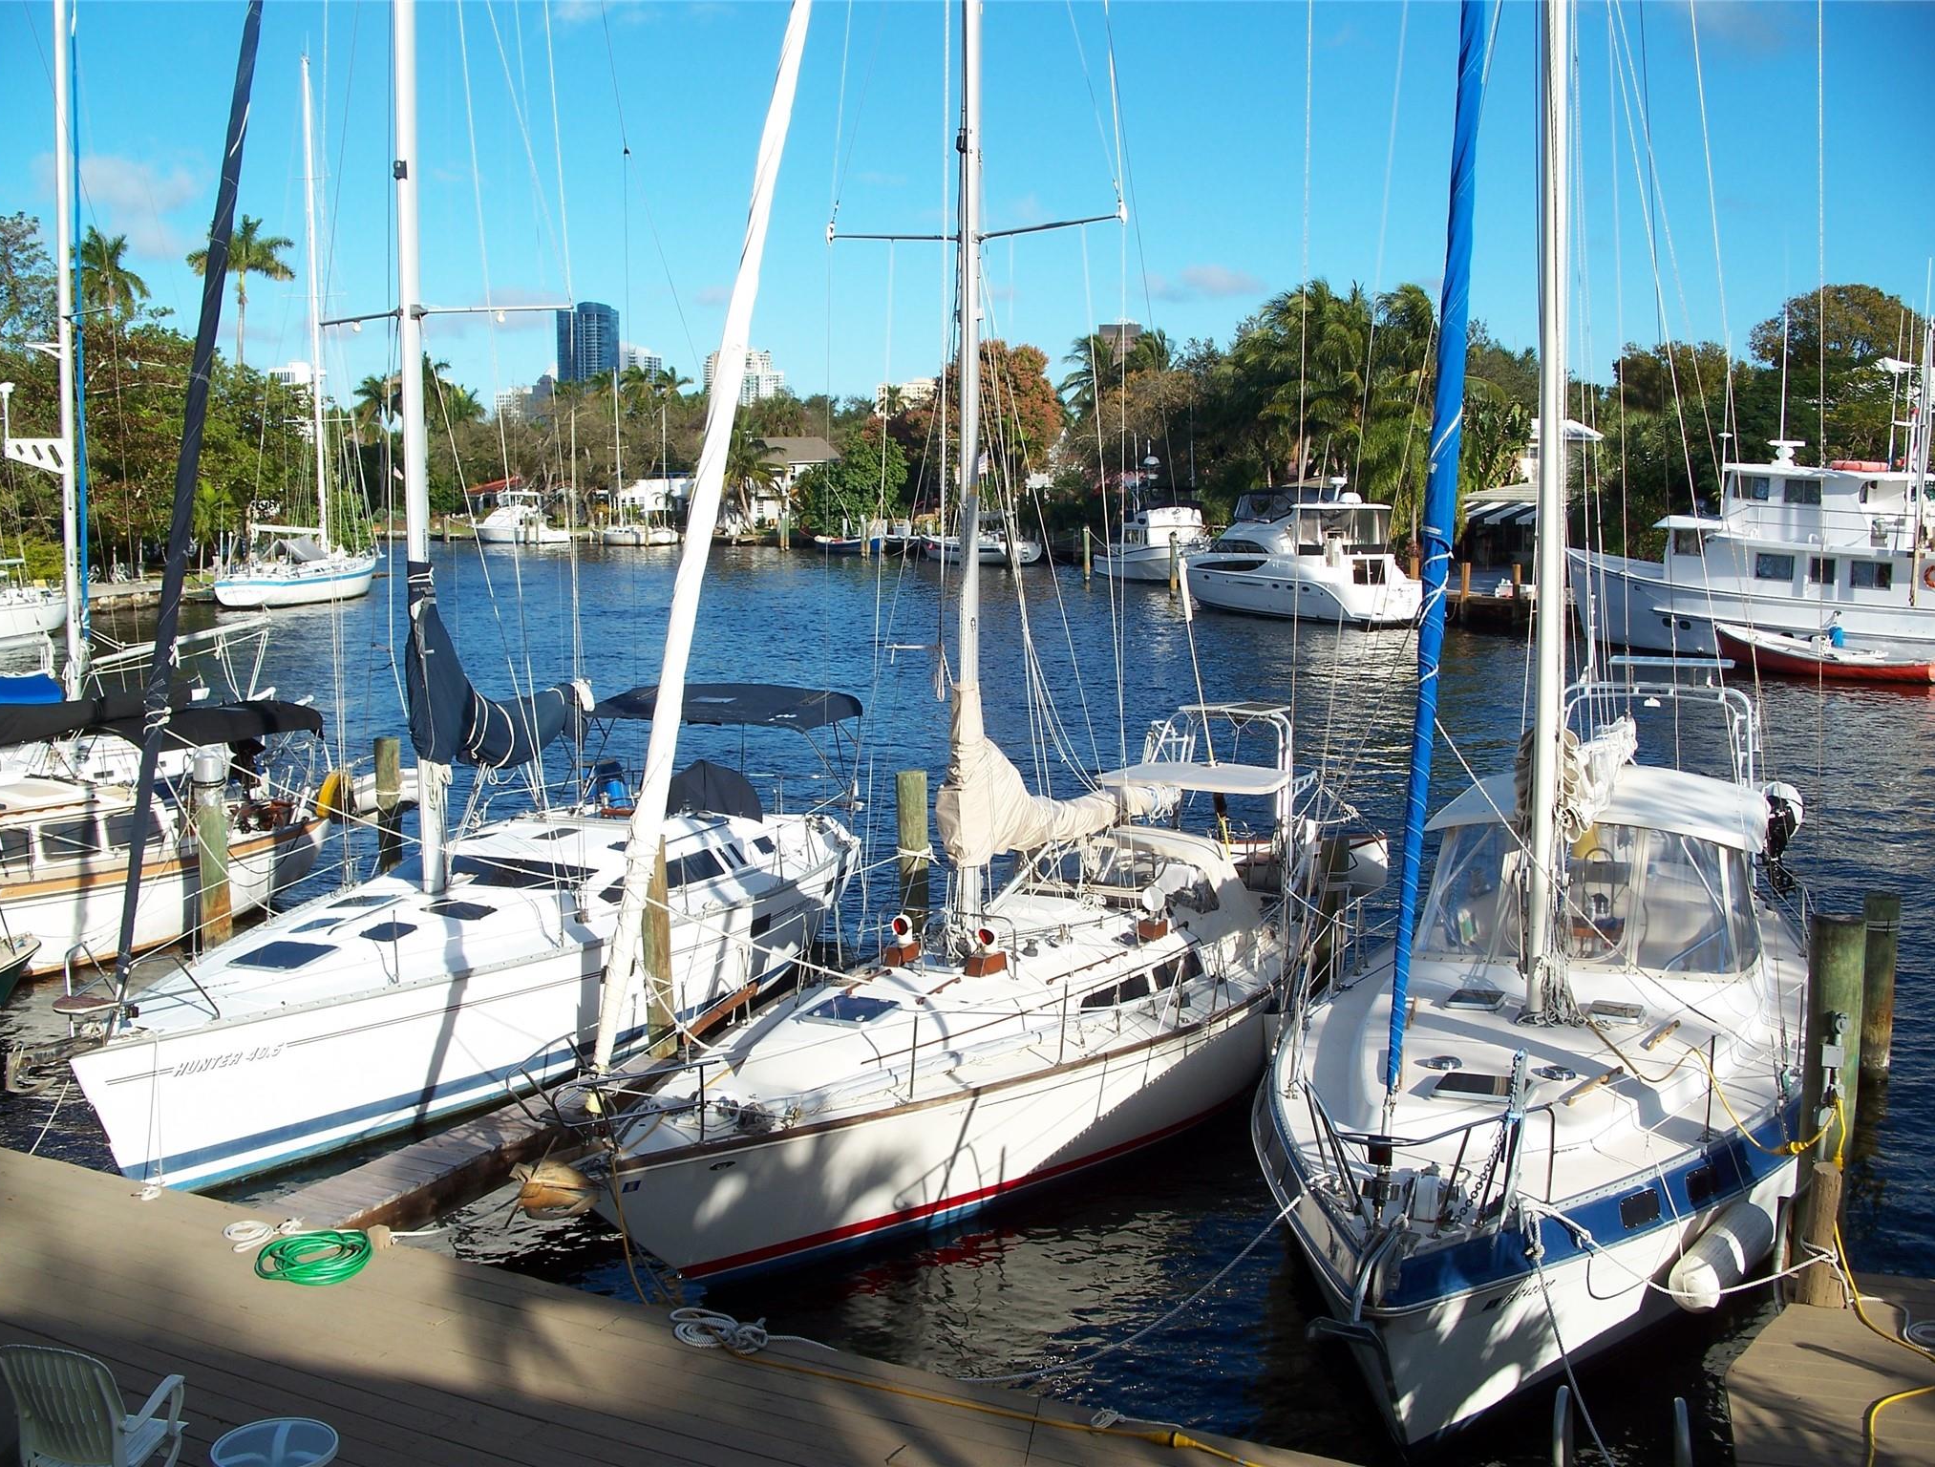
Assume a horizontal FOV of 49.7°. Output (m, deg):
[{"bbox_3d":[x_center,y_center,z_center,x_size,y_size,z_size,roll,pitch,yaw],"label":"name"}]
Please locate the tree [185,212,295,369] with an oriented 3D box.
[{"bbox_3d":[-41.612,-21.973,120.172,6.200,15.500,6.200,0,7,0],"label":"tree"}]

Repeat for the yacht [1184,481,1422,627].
[{"bbox_3d":[12.866,-7.298,82.749,4.100,5.383,12.600,-5,9,-33],"label":"yacht"}]

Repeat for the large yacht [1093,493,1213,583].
[{"bbox_3d":[10.251,-10.770,113.547,3.800,4.700,11.500,-2,8,-18],"label":"large yacht"}]

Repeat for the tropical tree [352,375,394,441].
[{"bbox_3d":[-52.660,-25.750,188.256,5.800,13.100,5.800,0,7,0],"label":"tropical tree"}]

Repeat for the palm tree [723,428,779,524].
[{"bbox_3d":[-15.821,-18.460,150.879,4.700,7.224,4.700,0,7,0],"label":"palm tree"}]

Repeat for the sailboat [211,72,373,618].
[{"bbox_3d":[-28.168,-17.083,89.042,3.900,23.171,13.000,1,7,8],"label":"sailboat"}]

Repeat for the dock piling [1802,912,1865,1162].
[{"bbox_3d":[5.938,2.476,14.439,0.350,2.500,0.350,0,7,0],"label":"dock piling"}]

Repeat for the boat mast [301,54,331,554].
[{"bbox_3d":[-27.869,-18.209,89.420,0.250,20.870,0.300,0,7,3],"label":"boat mast"}]

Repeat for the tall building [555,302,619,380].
[{"bbox_3d":[-287.609,-262.139,1587.636,46.000,128.500,40.000,-1,7,-10],"label":"tall building"}]

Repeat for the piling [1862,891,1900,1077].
[{"bbox_3d":[9.181,2.509,21.098,0.340,1.796,0.340,0,7,0],"label":"piling"}]

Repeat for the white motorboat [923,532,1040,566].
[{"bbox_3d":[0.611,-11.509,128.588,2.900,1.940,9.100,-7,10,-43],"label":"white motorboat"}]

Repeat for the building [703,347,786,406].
[{"bbox_3d":[-187.760,-271.237,1754.819,66.000,104.400,40.000,-1,7,-6],"label":"building"}]

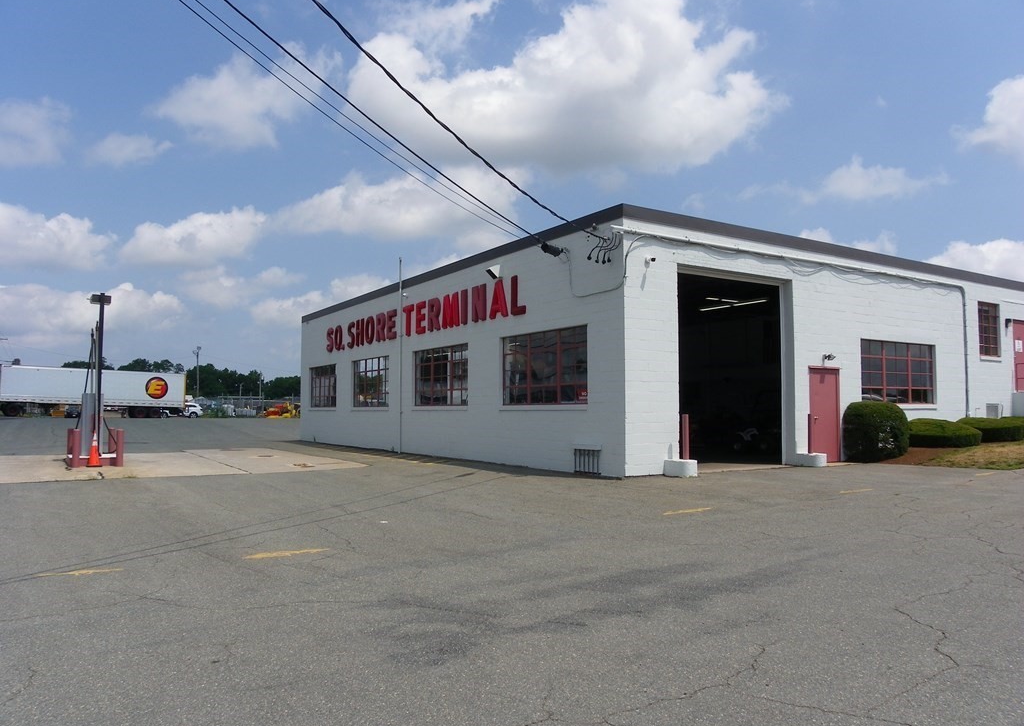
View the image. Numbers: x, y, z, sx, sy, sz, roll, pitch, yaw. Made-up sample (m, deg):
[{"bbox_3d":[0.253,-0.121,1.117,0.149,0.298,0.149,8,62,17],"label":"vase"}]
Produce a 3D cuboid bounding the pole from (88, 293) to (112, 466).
[{"bbox_3d":[-9.250,0.350,17.235,0.450,3.787,0.520,2,-4,-32],"label":"pole"}]

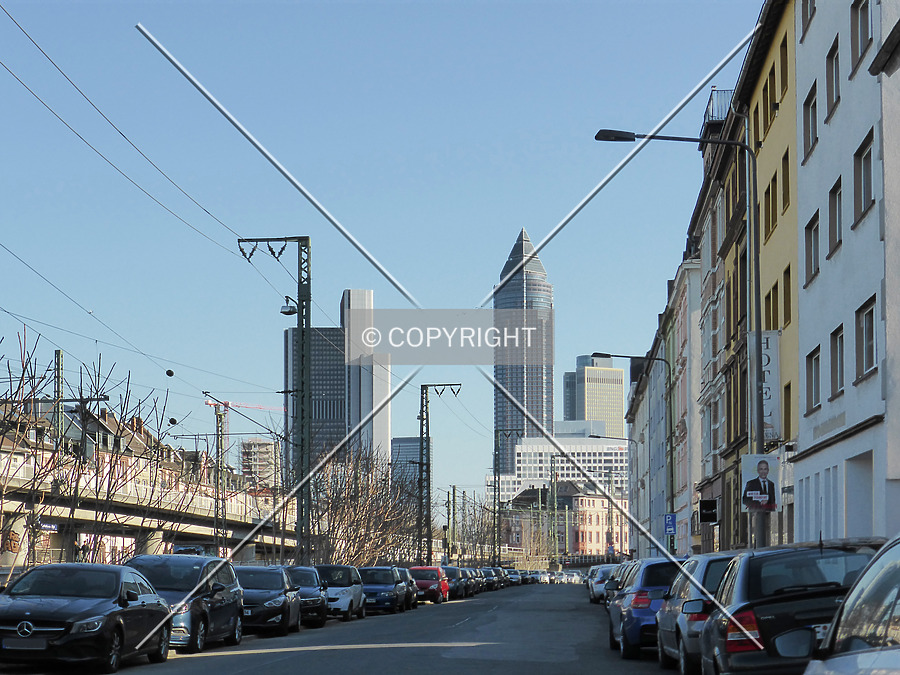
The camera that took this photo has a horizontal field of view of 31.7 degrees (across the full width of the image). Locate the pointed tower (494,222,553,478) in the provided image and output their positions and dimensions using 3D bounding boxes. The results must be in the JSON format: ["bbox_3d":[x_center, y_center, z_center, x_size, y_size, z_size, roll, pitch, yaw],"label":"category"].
[{"bbox_3d":[56.139,44.462,1184.654,43.000,257.000,43.000,0,-8,3],"label":"pointed tower"}]

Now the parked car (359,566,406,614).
[{"bbox_3d":[-2.488,8.328,52.481,1.770,1.490,4.450,-1,-8,5],"label":"parked car"}]

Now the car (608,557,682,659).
[{"bbox_3d":[3.308,3.910,23.192,1.770,1.420,4.330,-1,-8,4],"label":"car"}]

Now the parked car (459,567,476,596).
[{"bbox_3d":[0.300,12.910,83.375,1.780,1.480,4.350,-1,-8,5],"label":"parked car"}]

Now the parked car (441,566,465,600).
[{"bbox_3d":[-0.250,11.924,77.085,1.780,1.560,4.300,-1,-8,5],"label":"parked car"}]

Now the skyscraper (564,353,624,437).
[{"bbox_3d":[132.000,114.850,1448.695,42.000,200.000,42.000,3,-9,-22],"label":"skyscraper"}]

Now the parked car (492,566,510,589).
[{"bbox_3d":[3.059,17.558,116.017,1.810,1.580,4.500,-1,-8,5],"label":"parked car"}]

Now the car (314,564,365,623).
[{"bbox_3d":[-3.350,7.209,44.929,1.560,1.540,2.700,-1,-8,6],"label":"car"}]

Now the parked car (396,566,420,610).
[{"bbox_3d":[-2.130,8.959,56.599,1.750,1.470,4.250,-1,-8,5],"label":"parked car"}]

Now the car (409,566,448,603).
[{"bbox_3d":[-1.030,10.559,67.691,1.710,1.530,3.950,-1,-8,5],"label":"car"}]

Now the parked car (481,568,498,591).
[{"bbox_3d":[2.300,16.762,109.729,1.780,1.480,4.300,-1,-8,4],"label":"parked car"}]

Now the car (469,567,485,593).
[{"bbox_3d":[1.100,14.581,94.888,1.780,1.480,4.300,-1,-8,4],"label":"car"}]

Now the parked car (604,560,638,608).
[{"bbox_3d":[5.238,6.973,44.314,1.780,1.480,4.350,-1,-8,5],"label":"parked car"}]

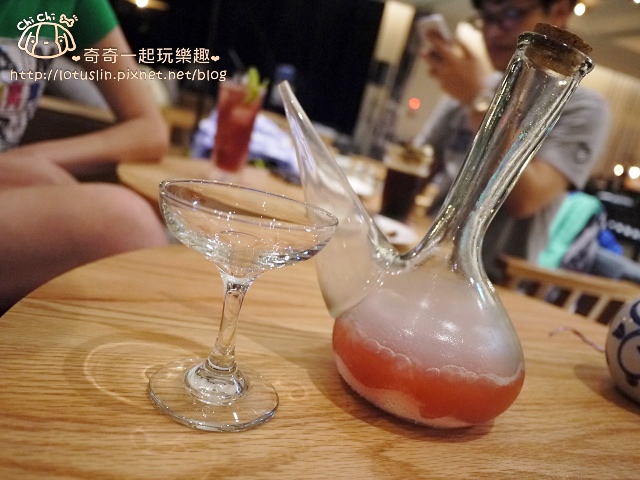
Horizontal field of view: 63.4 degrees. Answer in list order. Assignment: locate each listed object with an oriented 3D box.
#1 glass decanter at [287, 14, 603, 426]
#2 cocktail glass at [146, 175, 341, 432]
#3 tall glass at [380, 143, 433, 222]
[{"bbox_3d":[0.050,-0.013,0.297,0.176,0.231,0.114,13,13,0],"label":"glass decanter"},{"bbox_3d":[-0.047,0.033,0.280,0.092,0.110,0.092,13,13,0],"label":"cocktail glass"},{"bbox_3d":[0.166,-0.109,1.014,0.086,0.136,0.086,13,13,0],"label":"tall glass"}]

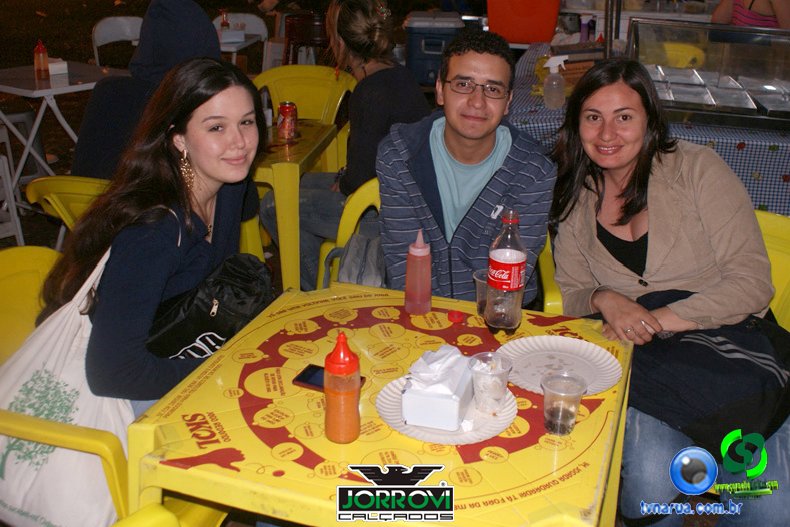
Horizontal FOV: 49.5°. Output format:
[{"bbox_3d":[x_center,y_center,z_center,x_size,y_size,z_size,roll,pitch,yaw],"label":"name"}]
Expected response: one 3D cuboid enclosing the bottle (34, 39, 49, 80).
[{"bbox_3d":[-1.690,-0.972,4.090,0.064,0.182,0.064,7,22,18],"label":"bottle"}]

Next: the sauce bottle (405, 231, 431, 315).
[{"bbox_3d":[0.047,0.012,1.672,0.051,0.166,0.051,7,22,18],"label":"sauce bottle"}]

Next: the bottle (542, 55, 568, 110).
[{"bbox_3d":[0.658,-0.740,3.500,0.105,0.220,0.085,0,21,0],"label":"bottle"}]

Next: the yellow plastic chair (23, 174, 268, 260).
[{"bbox_3d":[-0.680,0.045,2.710,0.570,0.780,0.560,3,21,8],"label":"yellow plastic chair"}]

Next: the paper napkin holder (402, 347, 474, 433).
[{"bbox_3d":[0.072,0.186,1.320,0.085,0.080,0.120,7,22,18],"label":"paper napkin holder"}]

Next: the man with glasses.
[{"bbox_3d":[0.155,0.050,2.100,0.490,1.220,0.700,5,22,13],"label":"man with glasses"}]

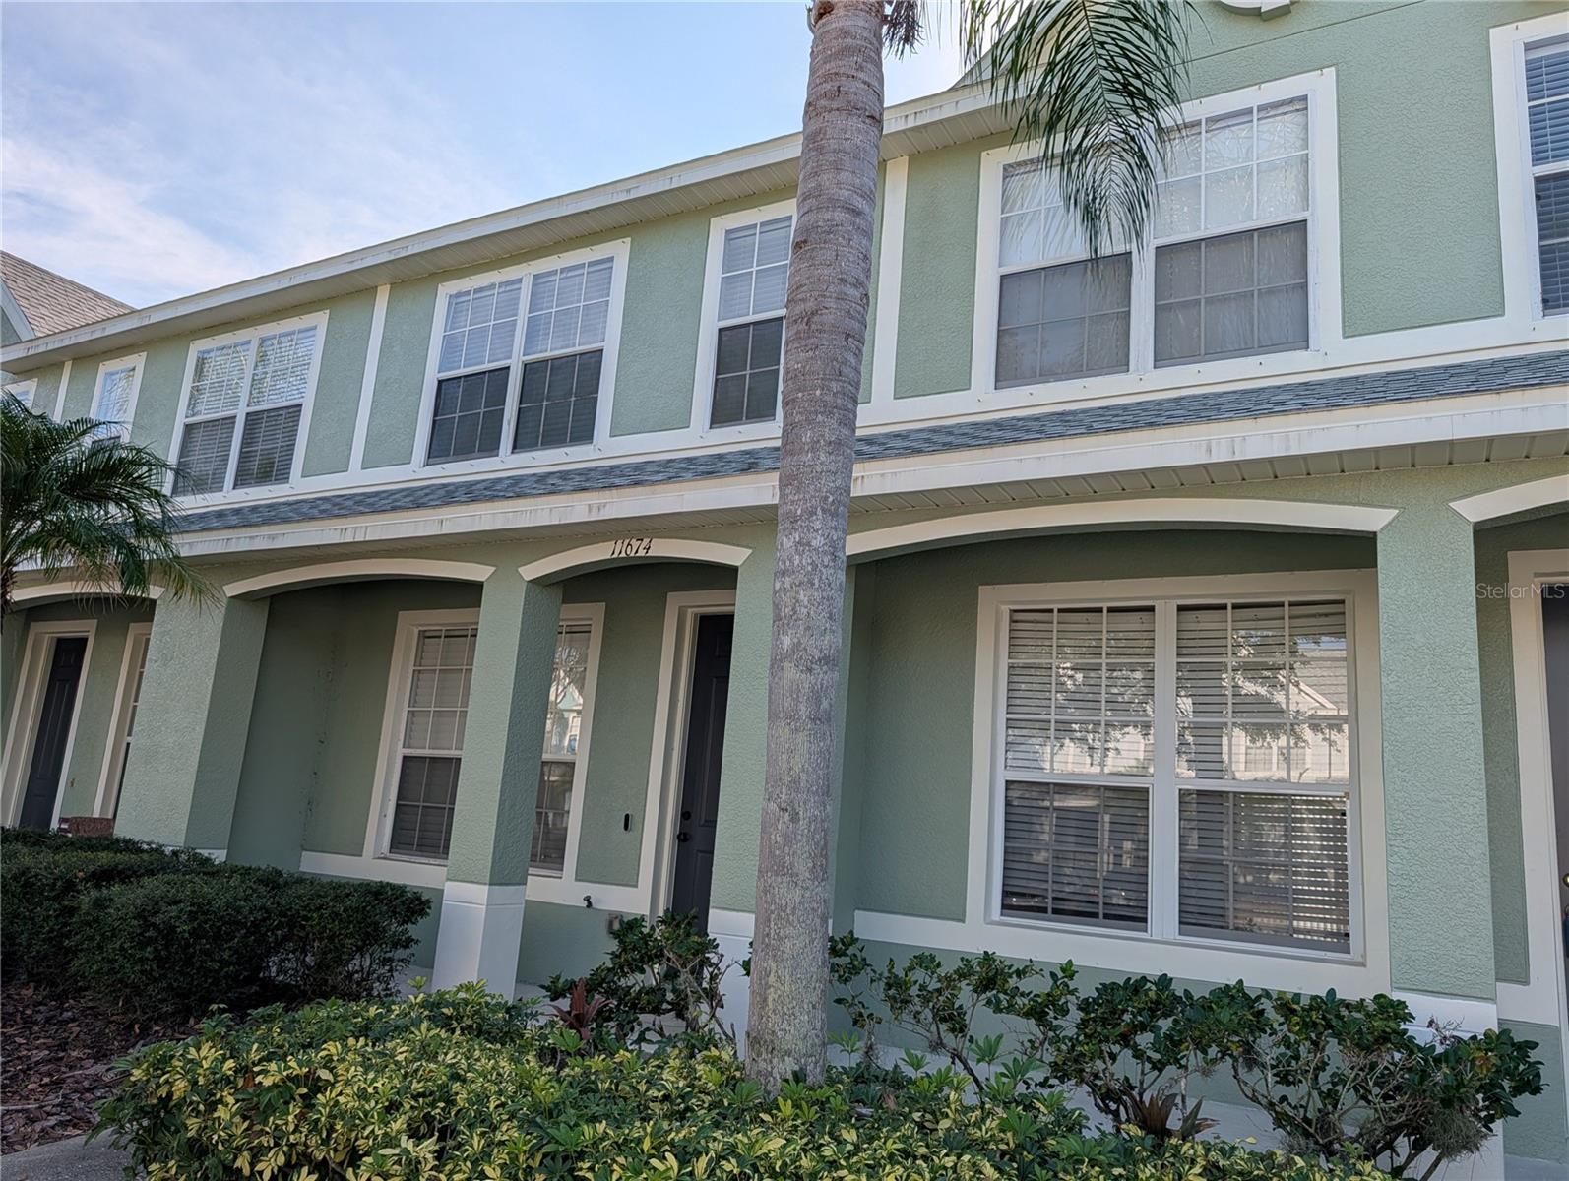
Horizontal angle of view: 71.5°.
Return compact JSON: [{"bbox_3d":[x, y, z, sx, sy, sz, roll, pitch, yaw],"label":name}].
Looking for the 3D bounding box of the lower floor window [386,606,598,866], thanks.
[{"bbox_3d":[-2.241,1.142,8.168,1.840,1.799,0.110,-3,-15,29],"label":"lower floor window"}]

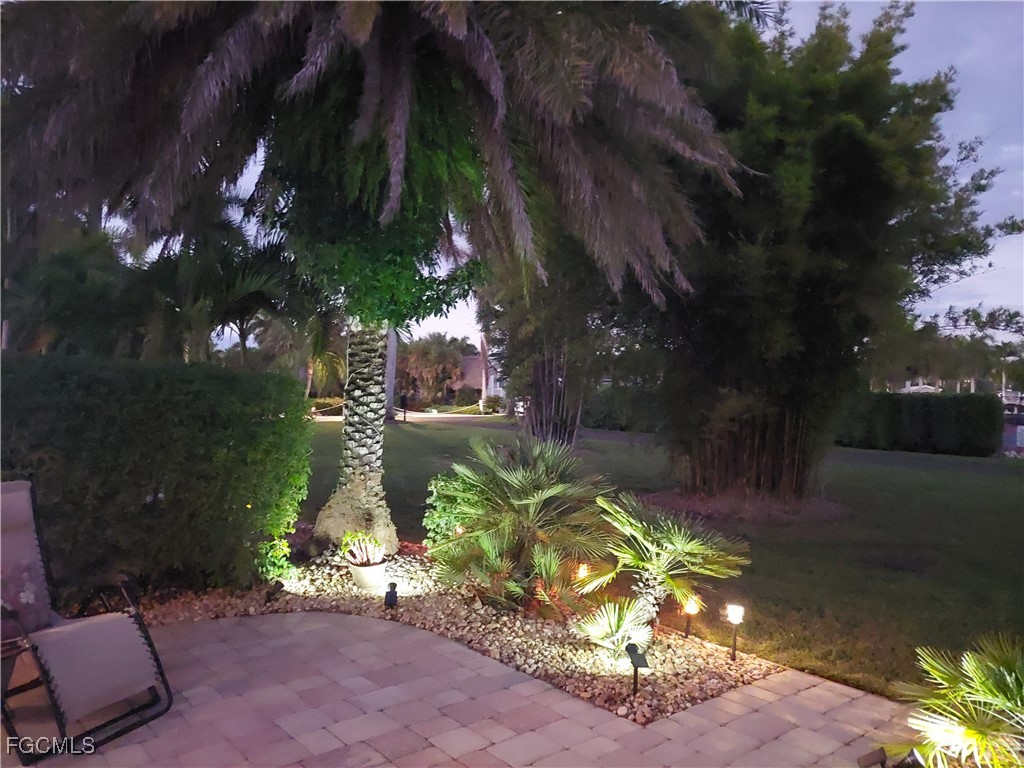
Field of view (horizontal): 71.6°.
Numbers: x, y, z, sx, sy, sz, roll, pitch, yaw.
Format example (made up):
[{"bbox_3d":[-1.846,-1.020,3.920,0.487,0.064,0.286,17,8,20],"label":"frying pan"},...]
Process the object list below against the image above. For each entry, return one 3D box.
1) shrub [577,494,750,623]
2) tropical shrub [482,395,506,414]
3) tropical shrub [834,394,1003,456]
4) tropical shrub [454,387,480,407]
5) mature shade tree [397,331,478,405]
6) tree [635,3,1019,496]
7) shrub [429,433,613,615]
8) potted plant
[{"bbox_3d":[1.078,1.241,5.050,1.220,0.900,1.100,0,-1,0],"label":"shrub"},{"bbox_3d":[-1.109,1.299,45.000,1.550,1.300,1.400,0,-1,0],"label":"tropical shrub"},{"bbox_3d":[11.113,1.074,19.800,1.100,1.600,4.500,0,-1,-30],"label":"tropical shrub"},{"bbox_3d":[-3.134,0.880,50.000,1.800,1.450,1.600,0,-1,0],"label":"tropical shrub"},{"bbox_3d":[-5.561,-1.082,53.000,5.600,5.200,5.000,0,-1,0],"label":"mature shade tree"},{"bbox_3d":[5.335,-2.345,12.200,6.400,8.400,5.600,0,-1,0],"label":"tree"},{"bbox_3d":[0.053,1.162,5.750,1.500,1.420,1.400,0,-1,0],"label":"shrub"},{"bbox_3d":[-1.224,1.471,5.850,0.380,0.480,0.370,0,-1,0],"label":"potted plant"}]

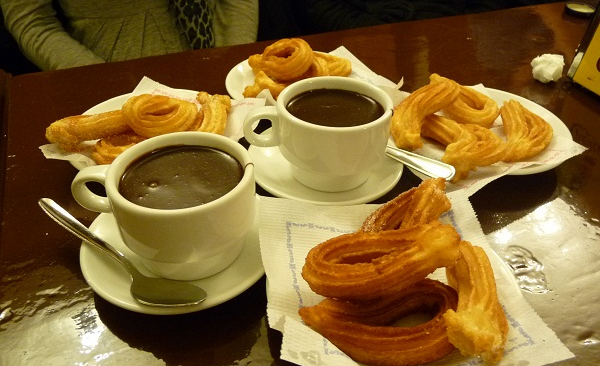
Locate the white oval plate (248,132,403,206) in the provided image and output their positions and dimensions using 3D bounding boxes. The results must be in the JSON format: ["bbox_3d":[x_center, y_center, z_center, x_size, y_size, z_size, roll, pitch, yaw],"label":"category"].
[{"bbox_3d":[0.022,-0.018,0.436,0.143,0.021,0.143,0,38,0],"label":"white oval plate"}]

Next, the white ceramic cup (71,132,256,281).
[{"bbox_3d":[-0.097,0.016,0.337,0.129,0.068,0.096,4,38,4],"label":"white ceramic cup"}]

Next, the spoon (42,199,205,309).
[{"bbox_3d":[-0.129,0.049,0.324,0.151,0.019,0.033,25,43,17],"label":"spoon"}]

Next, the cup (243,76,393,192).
[{"bbox_3d":[0.014,-0.042,0.413,0.126,0.068,0.096,-2,38,-4],"label":"cup"}]

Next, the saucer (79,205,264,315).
[{"bbox_3d":[-0.086,0.045,0.352,0.143,0.021,0.143,0,38,0],"label":"saucer"}]

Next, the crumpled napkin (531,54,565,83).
[{"bbox_3d":[0.314,-0.147,0.598,0.039,0.035,0.037,0,38,0],"label":"crumpled napkin"}]

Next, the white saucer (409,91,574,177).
[{"bbox_3d":[0.185,-0.052,0.483,0.174,0.021,0.174,0,38,0],"label":"white saucer"}]

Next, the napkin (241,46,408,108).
[{"bbox_3d":[0.024,-0.123,0.555,0.146,0.026,0.149,-16,41,-20],"label":"napkin"}]

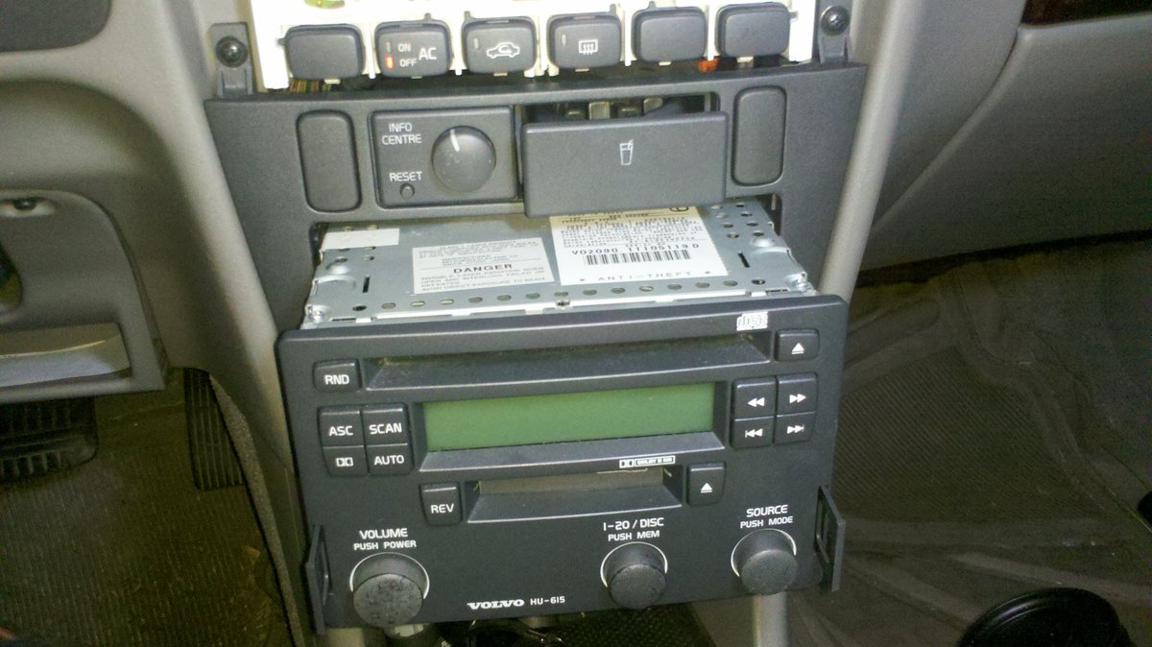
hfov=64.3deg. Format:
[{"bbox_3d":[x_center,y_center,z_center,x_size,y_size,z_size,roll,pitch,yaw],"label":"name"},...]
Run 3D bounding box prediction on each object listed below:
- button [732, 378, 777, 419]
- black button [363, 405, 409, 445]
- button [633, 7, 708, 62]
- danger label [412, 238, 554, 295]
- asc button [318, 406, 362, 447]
[{"bbox_3d":[0.062,0.026,0.321,0.014,0.013,0.004,-5,22,-8],"label":"button"},{"bbox_3d":[-0.064,0.034,0.311,0.015,0.012,0.004,-4,18,-4],"label":"black button"},{"bbox_3d":[0.035,-0.107,0.341,0.028,0.020,0.009,-4,26,-4],"label":"button"},{"bbox_3d":[-0.035,-0.022,0.342,0.050,0.001,0.034,-5,34,-8],"label":"danger label"},{"bbox_3d":[-0.079,0.035,0.311,0.013,0.013,0.004,-2,22,-1],"label":"asc button"}]

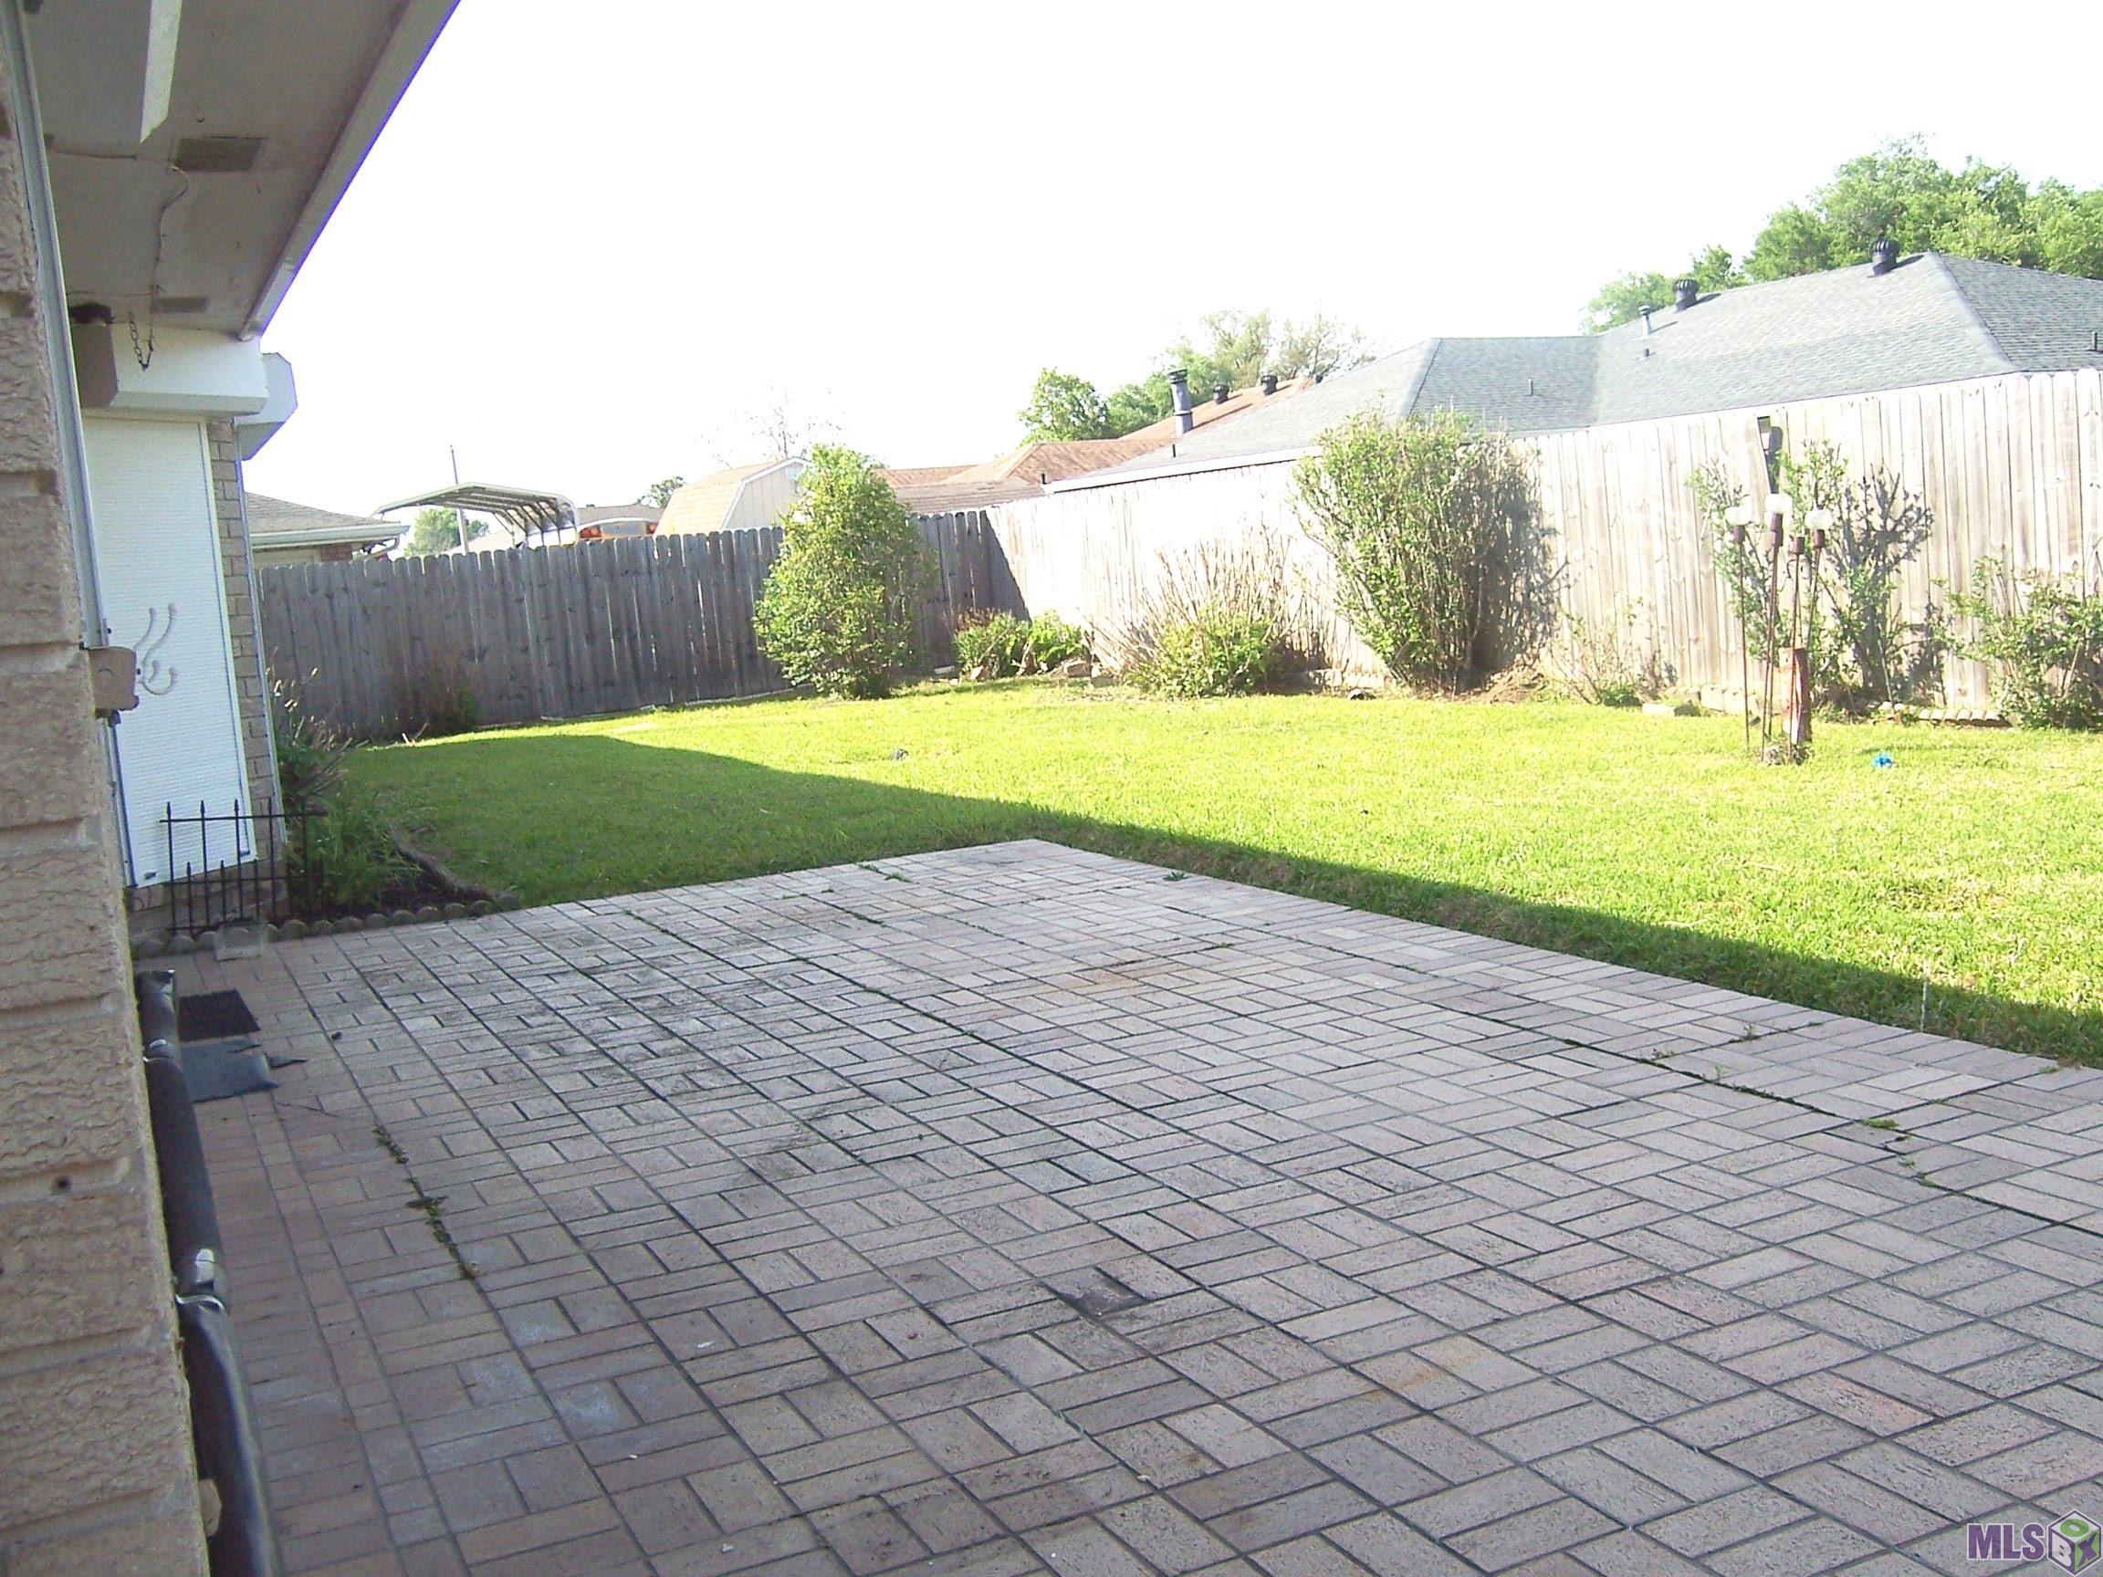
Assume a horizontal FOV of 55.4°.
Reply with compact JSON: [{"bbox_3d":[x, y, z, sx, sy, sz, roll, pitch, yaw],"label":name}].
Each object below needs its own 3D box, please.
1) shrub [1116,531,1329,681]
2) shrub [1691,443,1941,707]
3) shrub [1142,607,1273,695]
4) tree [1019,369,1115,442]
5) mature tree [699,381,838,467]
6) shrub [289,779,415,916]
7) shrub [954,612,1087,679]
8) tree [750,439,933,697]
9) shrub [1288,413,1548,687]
[{"bbox_3d":[1.464,-1.577,17.100,1.200,1.300,1.800,-7,7,-25],"label":"shrub"},{"bbox_3d":[4.472,-1.273,11.900,0.950,1.580,1.400,-7,7,-25],"label":"shrub"},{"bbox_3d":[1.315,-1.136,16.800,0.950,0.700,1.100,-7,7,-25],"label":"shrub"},{"bbox_3d":[0.672,-7.398,50.319,3.400,6.195,3.600,-7,7,-25],"label":"tree"},{"bbox_3d":[-6.544,-6.624,48.319,3.400,6.198,3.600,-7,7,-25],"label":"mature tree"},{"bbox_3d":[-2.790,0.233,8.000,0.480,0.520,0.500,-7,7,-25],"label":"shrub"},{"bbox_3d":[-0.329,-1.477,20.600,0.900,0.680,1.350,-7,7,-25],"label":"shrub"},{"bbox_3d":[-2.136,-2.237,20.600,1.650,2.500,1.700,-4,6,0],"label":"tree"},{"bbox_3d":[2.754,-1.765,14.900,1.500,2.050,1.800,-7,7,-25],"label":"shrub"}]

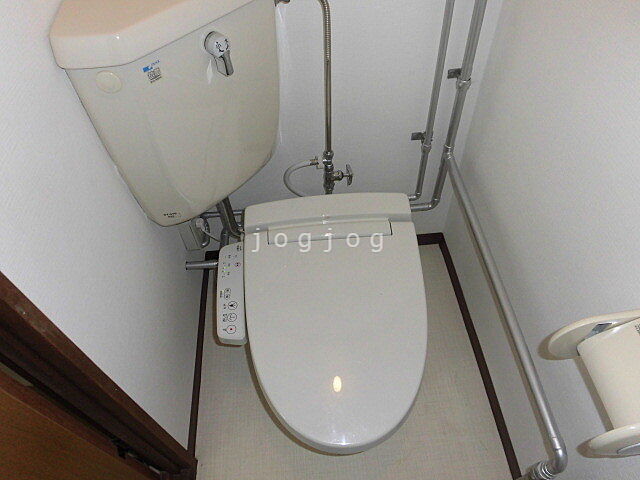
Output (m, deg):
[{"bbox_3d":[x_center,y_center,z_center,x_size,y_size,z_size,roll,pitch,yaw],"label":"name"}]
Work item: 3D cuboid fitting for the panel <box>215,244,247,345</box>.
[{"bbox_3d":[-0.206,0.125,1.068,0.067,0.042,0.261,-6,52,0],"label":"panel"}]

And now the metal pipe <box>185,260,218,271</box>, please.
[{"bbox_3d":[-0.353,0.081,1.371,0.126,0.027,0.027,-6,52,0],"label":"metal pipe"}]

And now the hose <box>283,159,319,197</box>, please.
[{"bbox_3d":[-0.048,-0.151,1.216,0.105,0.151,0.060,-6,52,0],"label":"hose"}]

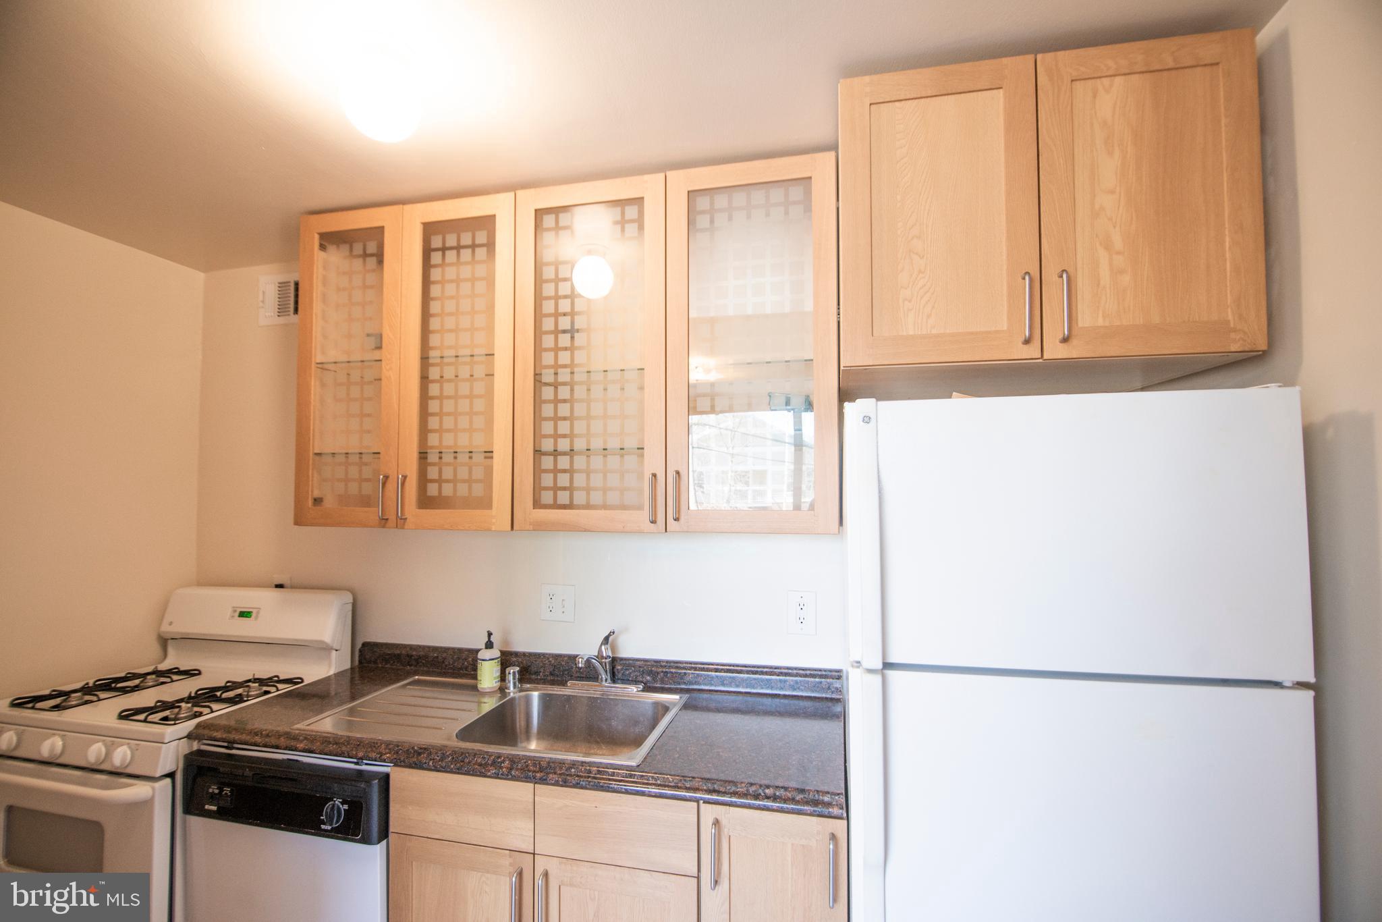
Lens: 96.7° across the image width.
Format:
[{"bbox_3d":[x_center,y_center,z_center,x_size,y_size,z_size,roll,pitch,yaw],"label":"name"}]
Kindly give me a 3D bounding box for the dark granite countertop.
[{"bbox_3d":[-0.435,0.683,1.736,1.677,0.109,0.645,-1,-2,13],"label":"dark granite countertop"}]

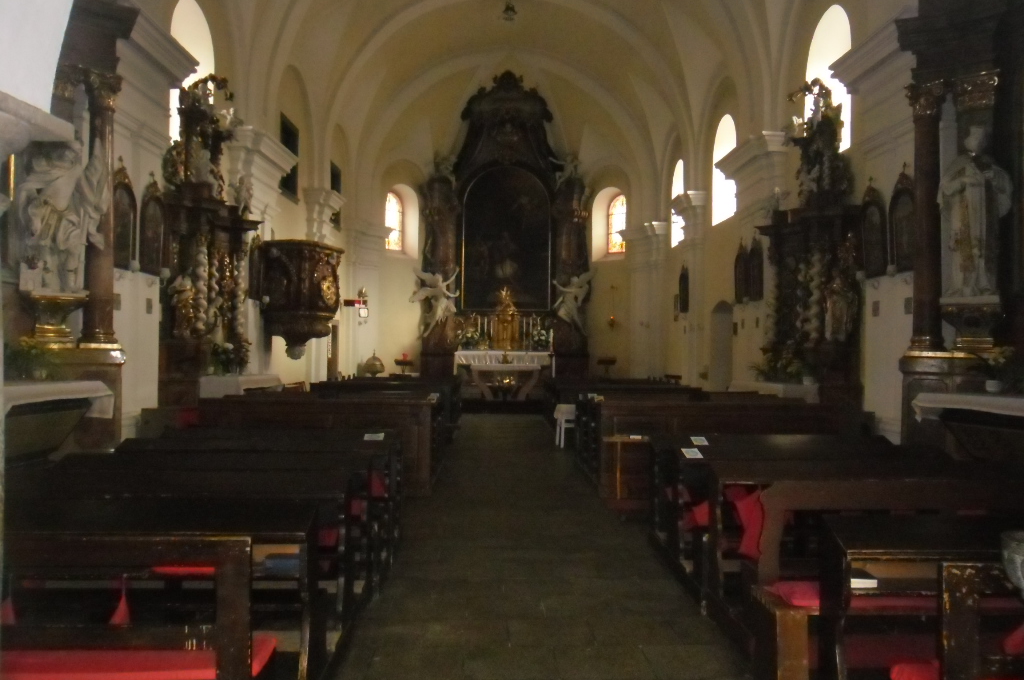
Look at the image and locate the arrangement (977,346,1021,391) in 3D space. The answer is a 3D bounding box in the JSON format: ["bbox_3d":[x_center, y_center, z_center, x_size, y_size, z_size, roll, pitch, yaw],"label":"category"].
[{"bbox_3d":[5.117,0.300,8.400,0.460,0.460,0.440,0,-1,39],"label":"arrangement"}]

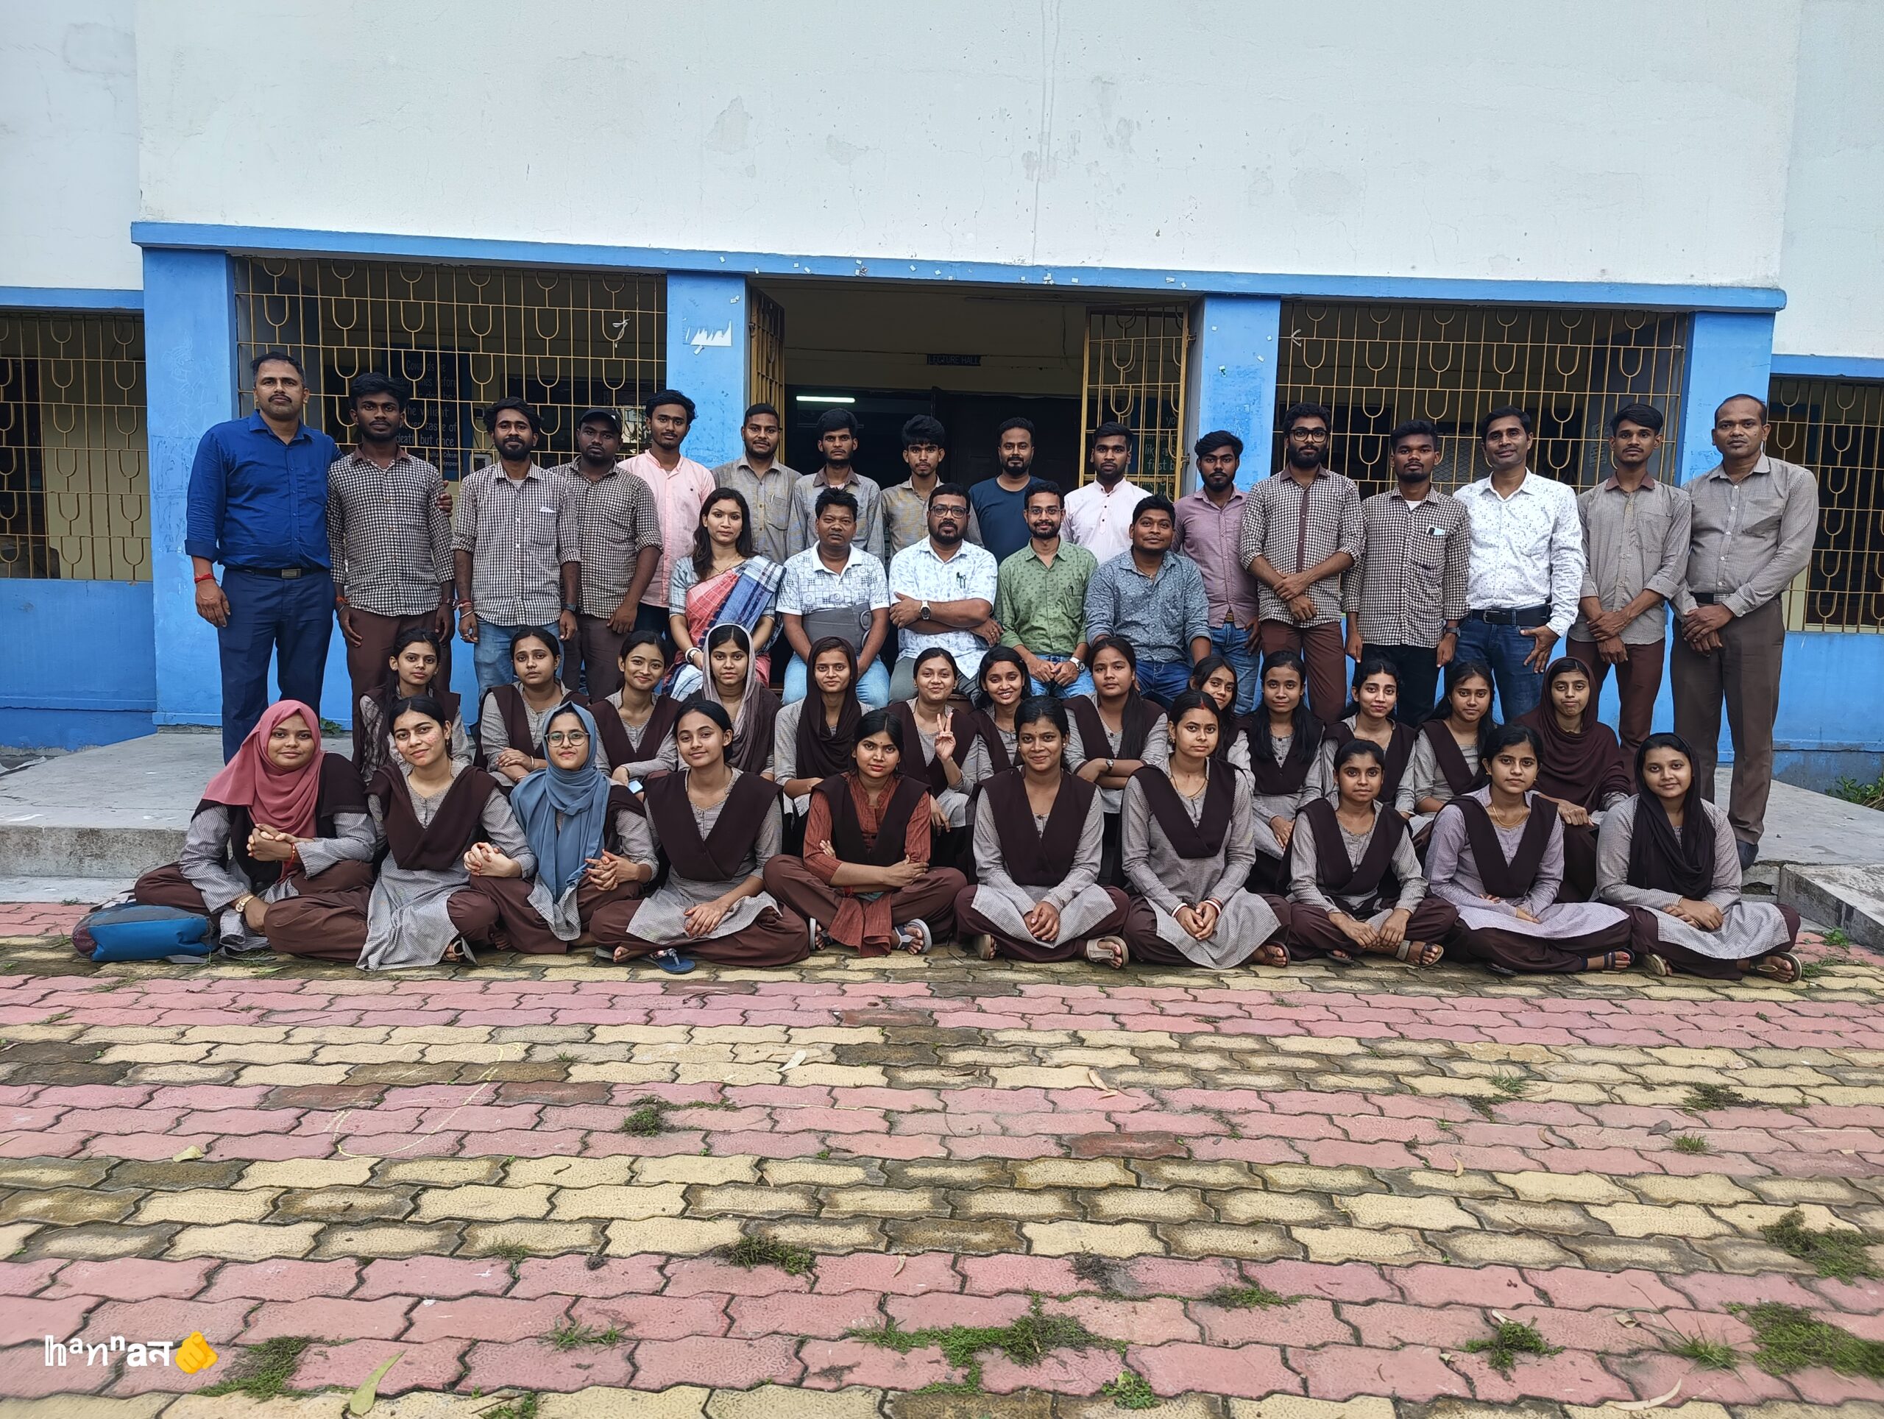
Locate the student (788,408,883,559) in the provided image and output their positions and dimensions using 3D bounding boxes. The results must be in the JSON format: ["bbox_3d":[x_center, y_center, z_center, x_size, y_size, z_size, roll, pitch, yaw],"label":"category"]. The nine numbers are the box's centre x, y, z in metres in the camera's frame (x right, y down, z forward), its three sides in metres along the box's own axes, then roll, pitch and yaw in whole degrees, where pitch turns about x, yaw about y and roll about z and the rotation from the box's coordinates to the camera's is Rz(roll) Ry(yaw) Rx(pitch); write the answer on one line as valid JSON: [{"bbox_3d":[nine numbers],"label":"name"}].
[{"bbox_3d":[-0.467,-0.459,5.482,0.470,1.698,0.280,1,5,-5],"label":"student"}]

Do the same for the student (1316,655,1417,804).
[{"bbox_3d":[1.510,0.253,4.458,0.420,0.880,0.680,3,5,14],"label":"student"}]

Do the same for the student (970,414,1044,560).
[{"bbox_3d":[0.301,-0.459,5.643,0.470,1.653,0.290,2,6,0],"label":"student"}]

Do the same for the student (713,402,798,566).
[{"bbox_3d":[-0.814,-0.476,5.481,0.470,1.715,0.280,1,5,-6],"label":"student"}]

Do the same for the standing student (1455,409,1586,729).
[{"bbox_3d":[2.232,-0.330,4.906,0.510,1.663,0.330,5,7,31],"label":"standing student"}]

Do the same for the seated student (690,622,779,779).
[{"bbox_3d":[-0.754,0.174,4.508,0.460,0.947,0.620,1,6,-6],"label":"seated student"}]

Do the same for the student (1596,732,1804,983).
[{"bbox_3d":[2.432,0.427,4.050,0.650,0.720,0.620,4,6,23],"label":"student"}]

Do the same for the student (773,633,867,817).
[{"bbox_3d":[-0.421,0.207,4.457,0.420,0.921,0.660,1,5,-4],"label":"student"}]

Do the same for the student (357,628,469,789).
[{"bbox_3d":[-1.890,0.167,4.490,0.460,0.902,0.620,0,6,-16],"label":"student"}]

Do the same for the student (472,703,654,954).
[{"bbox_3d":[-1.185,0.340,3.949,0.550,0.711,0.580,0,5,-12],"label":"student"}]

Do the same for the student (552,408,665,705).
[{"bbox_3d":[-1.405,-0.429,5.236,0.470,1.638,0.300,0,5,-14],"label":"student"}]

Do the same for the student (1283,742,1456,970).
[{"bbox_3d":[1.373,0.429,4.026,0.540,0.665,0.560,3,6,11],"label":"student"}]

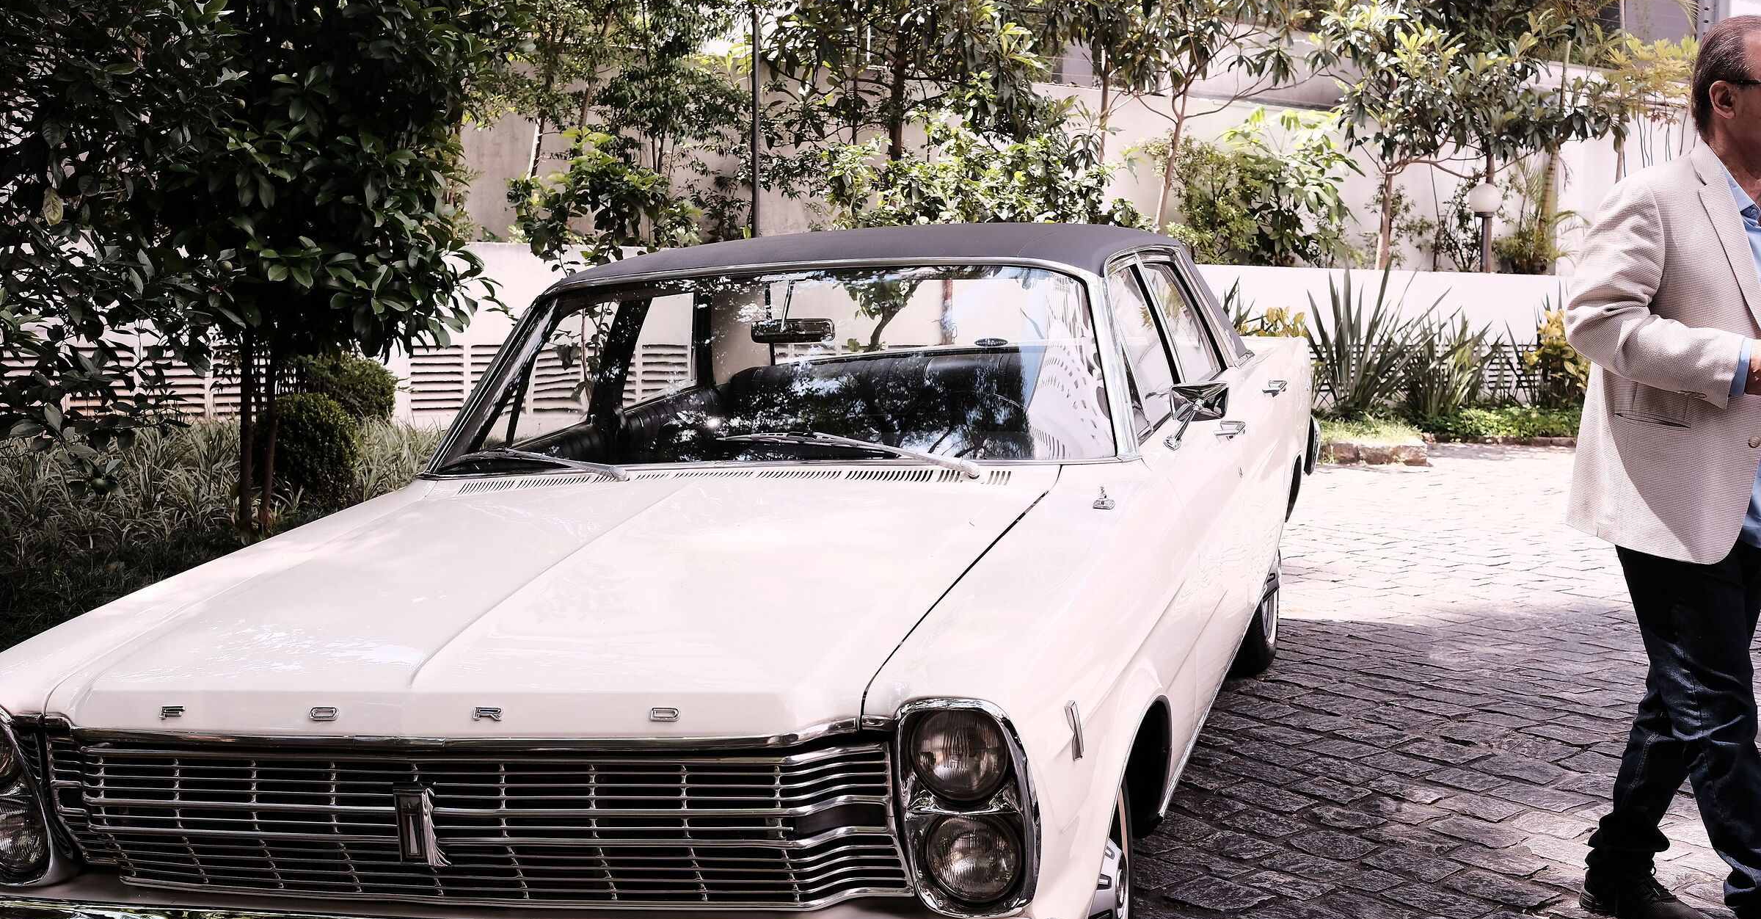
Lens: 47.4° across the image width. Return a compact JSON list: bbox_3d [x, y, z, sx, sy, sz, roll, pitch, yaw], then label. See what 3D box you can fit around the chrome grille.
[{"bbox_3d":[-0.675,0.544,3.091,1.420,0.275,0.155,-2,7,16],"label":"chrome grille"}]

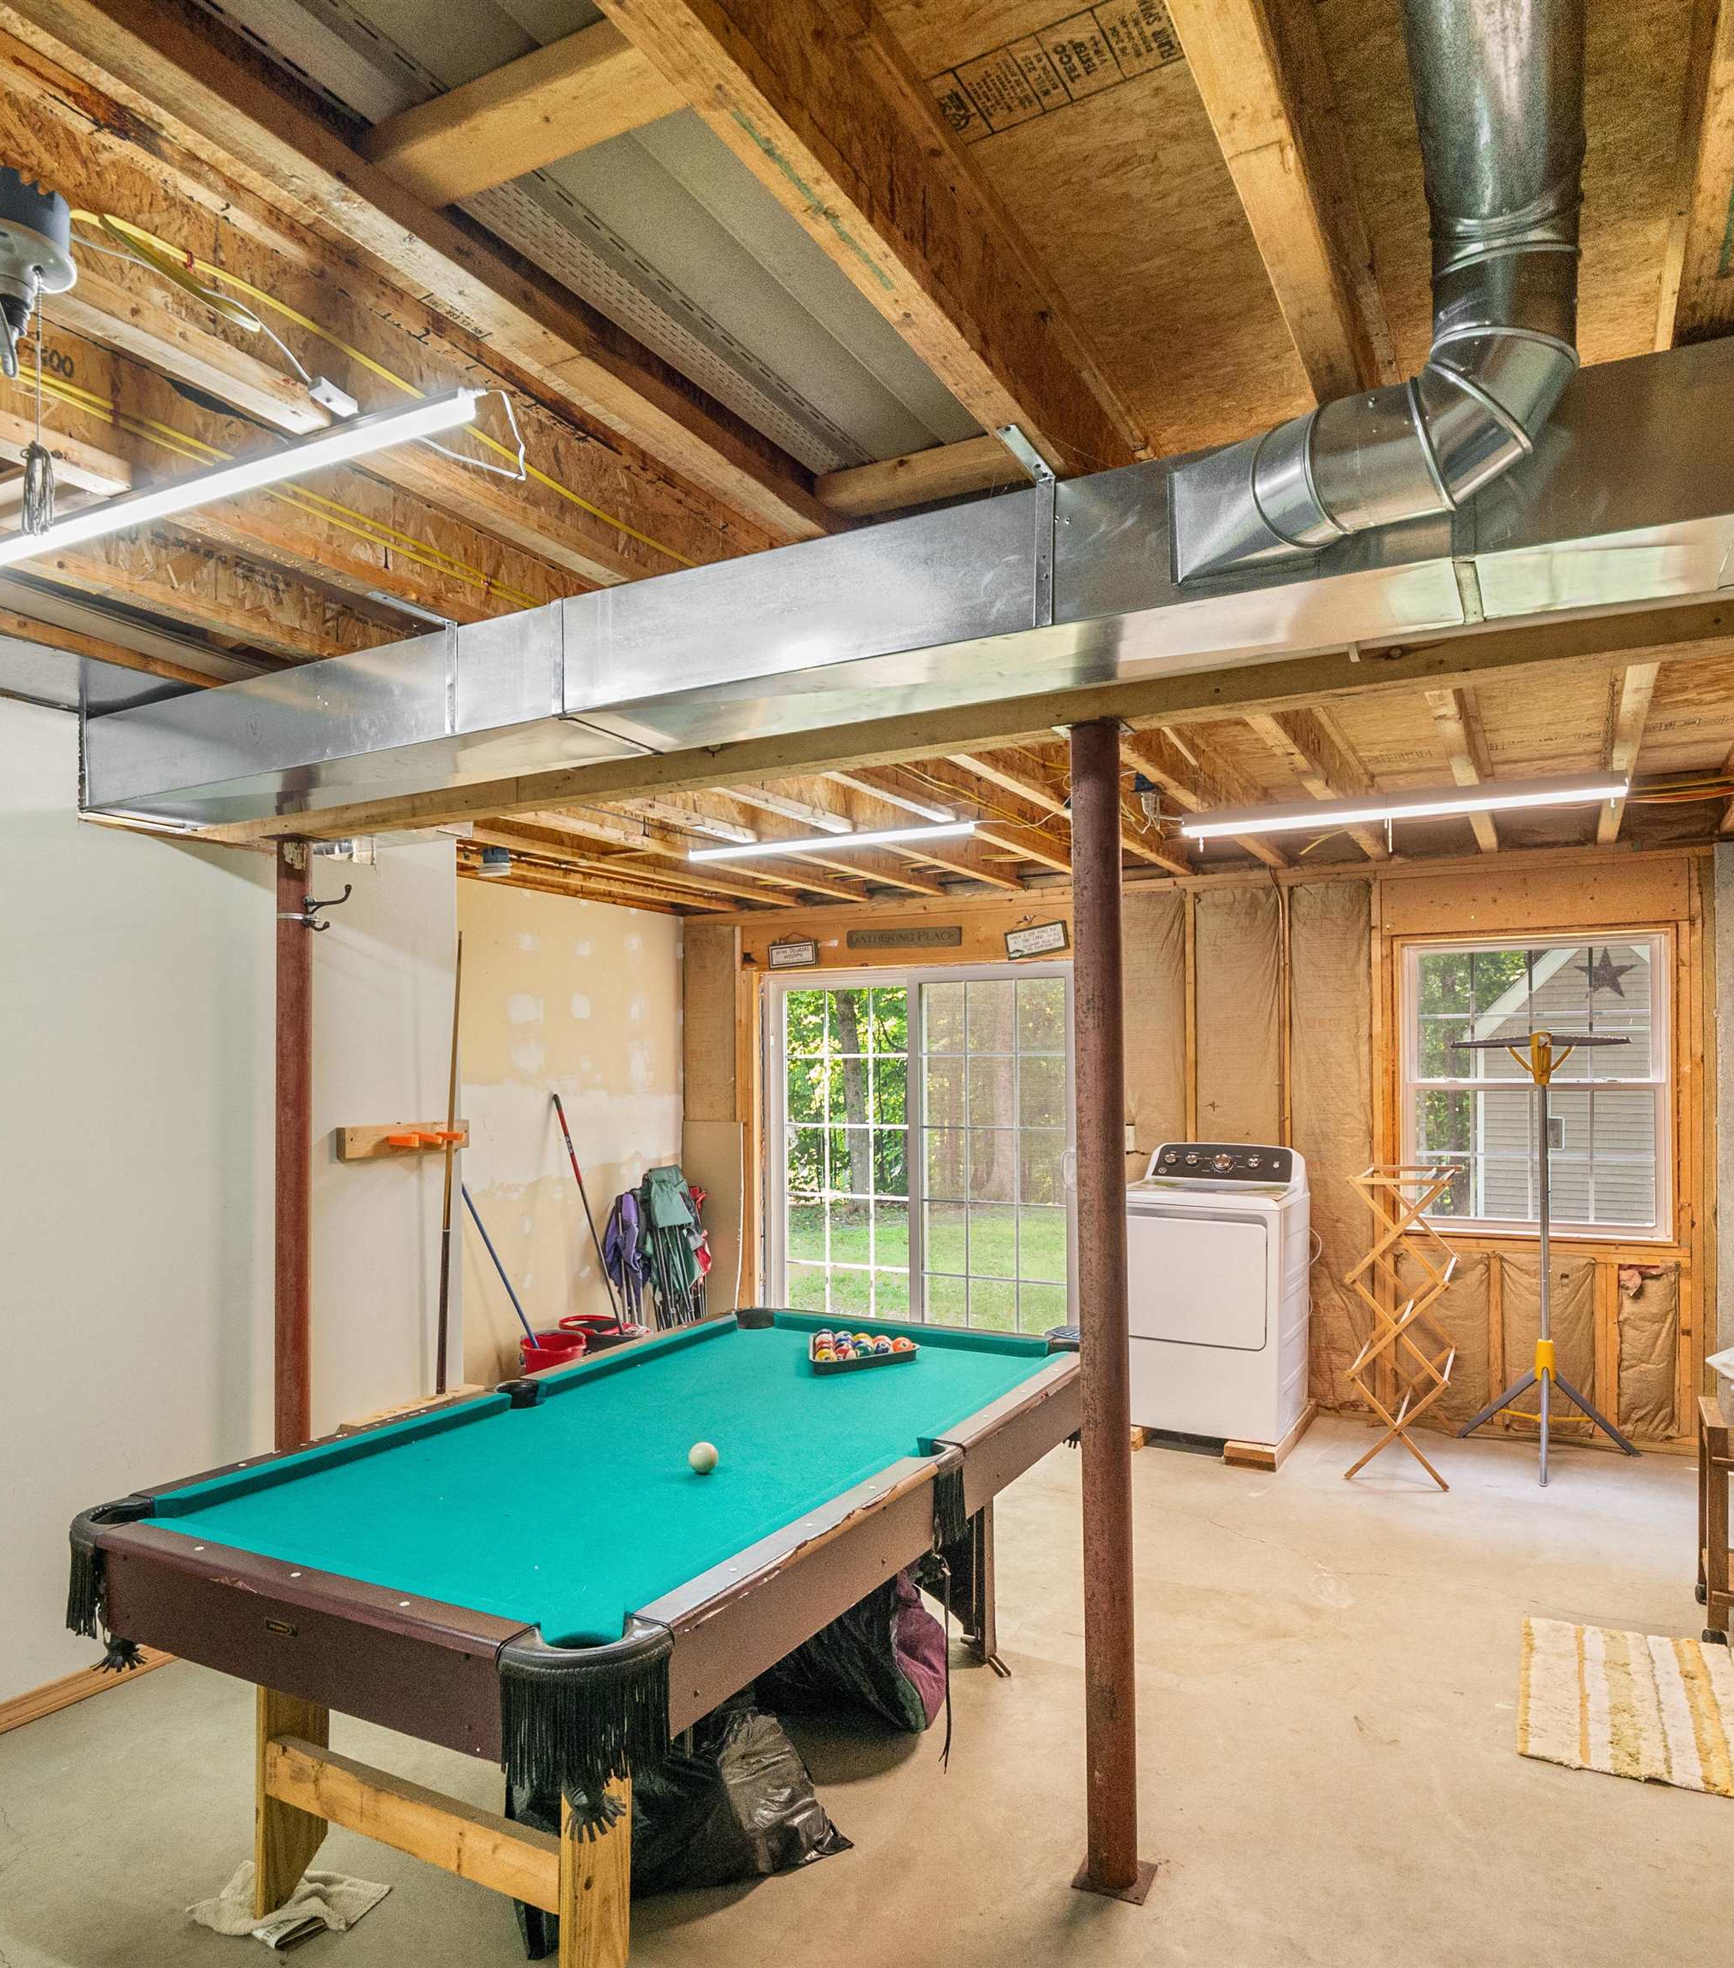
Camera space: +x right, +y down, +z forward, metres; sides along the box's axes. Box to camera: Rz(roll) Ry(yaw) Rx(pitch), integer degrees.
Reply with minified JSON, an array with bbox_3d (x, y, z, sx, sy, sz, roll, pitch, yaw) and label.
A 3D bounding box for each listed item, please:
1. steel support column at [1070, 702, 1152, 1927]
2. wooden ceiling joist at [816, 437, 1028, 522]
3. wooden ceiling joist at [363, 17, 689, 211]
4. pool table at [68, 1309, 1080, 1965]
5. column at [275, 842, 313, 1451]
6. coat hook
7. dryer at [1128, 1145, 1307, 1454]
[{"bbox_3d":[0.435,0.579,2.221,0.115,2.118,0.115,-1,-2,30],"label":"steel support column"},{"bbox_3d":[0.106,-0.822,1.969,0.360,0.038,0.089,-1,-2,30],"label":"wooden ceiling joist"},{"bbox_3d":[-0.339,-0.876,1.206,0.360,0.038,0.089,-1,-2,30],"label":"wooden ceiling joist"},{"bbox_3d":[-0.366,1.298,2.645,1.070,0.740,2.020,-1,-2,27],"label":"pool table"},{"bbox_3d":[-1.616,0.663,3.415,0.110,2.118,0.110,-1,-2,30],"label":"column"},{"bbox_3d":[-1.514,-0.212,3.395,0.135,0.137,0.045,-1,-2,14],"label":"coat hook"},{"bbox_3d":[1.411,1.202,4.963,0.686,1.080,0.700,-1,-2,30],"label":"dryer"}]

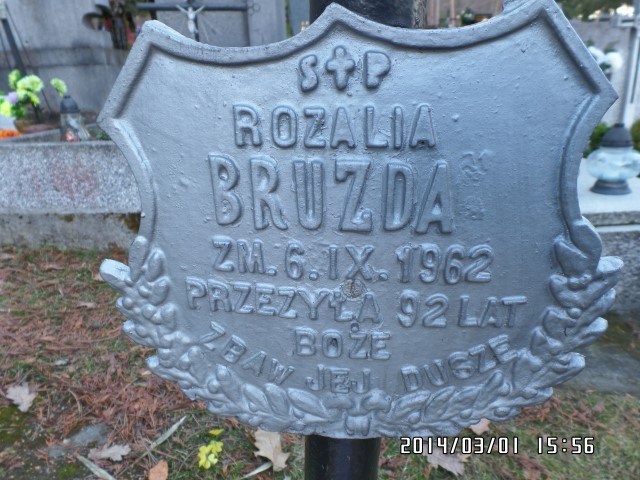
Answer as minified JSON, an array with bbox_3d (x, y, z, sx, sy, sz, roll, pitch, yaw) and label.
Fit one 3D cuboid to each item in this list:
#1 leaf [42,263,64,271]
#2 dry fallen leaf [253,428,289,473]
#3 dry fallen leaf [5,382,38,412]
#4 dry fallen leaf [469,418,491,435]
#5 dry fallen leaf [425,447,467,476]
[{"bbox_3d":[-0.970,0.097,1.548,0.095,0.020,0.050,1,17,0],"label":"leaf"},{"bbox_3d":[-0.091,0.363,0.755,0.056,0.015,0.121,-6,19,-21],"label":"dry fallen leaf"},{"bbox_3d":[-0.604,0.319,0.866,0.115,0.015,0.044,15,22,38],"label":"dry fallen leaf"},{"bbox_3d":[0.308,0.354,0.815,0.048,0.012,0.038,-8,19,-27],"label":"dry fallen leaf"},{"bbox_3d":[0.214,0.375,0.734,0.074,0.018,0.050,13,21,32],"label":"dry fallen leaf"}]

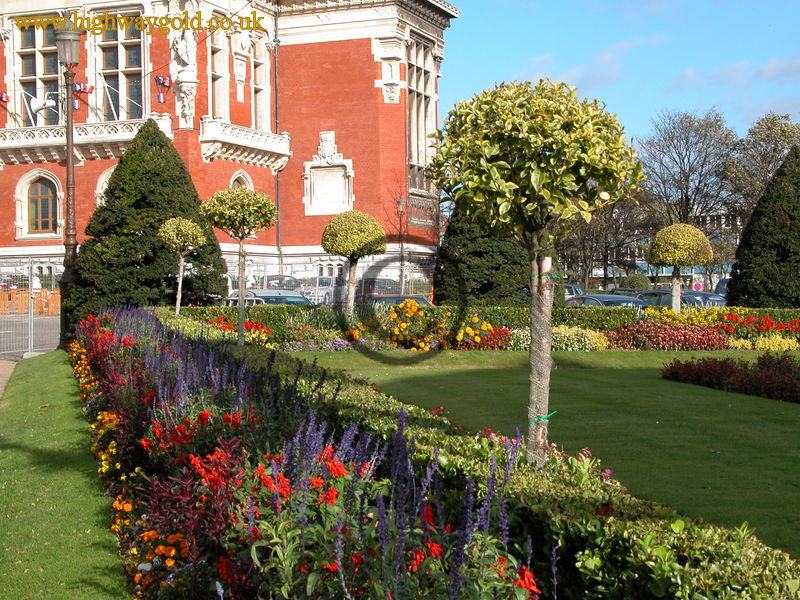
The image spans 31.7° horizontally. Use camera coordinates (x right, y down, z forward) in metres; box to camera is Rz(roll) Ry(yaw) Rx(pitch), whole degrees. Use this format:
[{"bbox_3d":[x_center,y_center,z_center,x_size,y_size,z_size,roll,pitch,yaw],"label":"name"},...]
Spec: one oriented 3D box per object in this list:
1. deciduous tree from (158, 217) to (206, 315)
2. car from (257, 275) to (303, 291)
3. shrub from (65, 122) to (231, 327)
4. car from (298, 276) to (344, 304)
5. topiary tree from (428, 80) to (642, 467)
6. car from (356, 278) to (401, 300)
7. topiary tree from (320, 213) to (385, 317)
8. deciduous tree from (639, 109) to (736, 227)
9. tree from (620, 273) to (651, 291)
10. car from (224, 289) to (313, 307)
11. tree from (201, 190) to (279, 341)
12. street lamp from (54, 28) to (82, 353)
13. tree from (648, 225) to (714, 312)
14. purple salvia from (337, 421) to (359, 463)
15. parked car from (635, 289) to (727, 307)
[{"bbox_3d":[-5.091,-0.580,33.000,1.140,2.750,1.140,-1,1,0],"label":"deciduous tree"},{"bbox_3d":[-6.069,-0.470,71.000,1.750,1.500,4.300,-1,1,14],"label":"car"},{"bbox_3d":[-6.180,-1.750,34.500,3.800,5.200,3.800,0,1,0],"label":"shrub"},{"bbox_3d":[-3.937,-0.520,74.500,1.760,1.430,4.400,-1,1,18],"label":"car"},{"bbox_3d":[0.780,0.000,8.100,1.220,2.500,1.220,0,1,0],"label":"topiary tree"},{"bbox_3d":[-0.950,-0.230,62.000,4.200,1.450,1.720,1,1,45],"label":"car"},{"bbox_3d":[-1.088,-0.670,33.000,1.550,2.850,1.550,-1,1,0],"label":"topiary tree"},{"bbox_3d":[17.334,-5.500,85.000,6.300,11.500,6.300,-1,1,0],"label":"deciduous tree"},{"bbox_3d":[10.400,-0.460,62.000,1.400,1.500,1.400,0,1,0],"label":"tree"},{"bbox_3d":[-3.120,0.450,34.500,1.700,1.450,4.100,-1,1,-20],"label":"car"},{"bbox_3d":[-2.463,-0.325,21.500,1.180,2.750,1.180,-1,1,0],"label":"tree"},{"bbox_3d":[-6.450,-2.250,27.500,0.520,6.400,0.520,0,1,0],"label":"street lamp"},{"bbox_3d":[5.550,-0.270,27.900,1.240,2.450,1.240,0,1,0],"label":"tree"},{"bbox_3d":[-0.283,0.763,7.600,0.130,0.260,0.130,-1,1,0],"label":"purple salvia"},{"bbox_3d":[7.850,0.430,39.200,1.720,1.450,4.200,-1,1,-30],"label":"parked car"}]

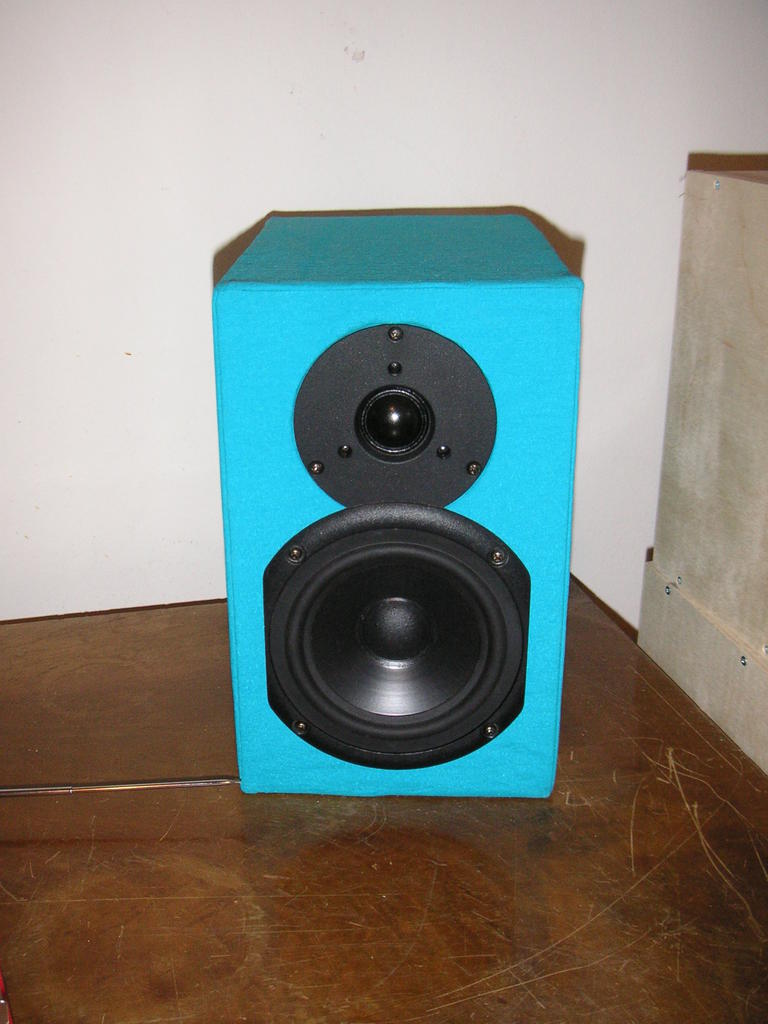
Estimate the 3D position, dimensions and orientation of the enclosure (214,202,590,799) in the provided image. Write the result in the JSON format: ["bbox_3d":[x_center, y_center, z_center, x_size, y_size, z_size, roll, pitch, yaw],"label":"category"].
[{"bbox_3d":[0.008,-0.019,0.678,0.170,0.281,0.244,0,22,1],"label":"enclosure"}]

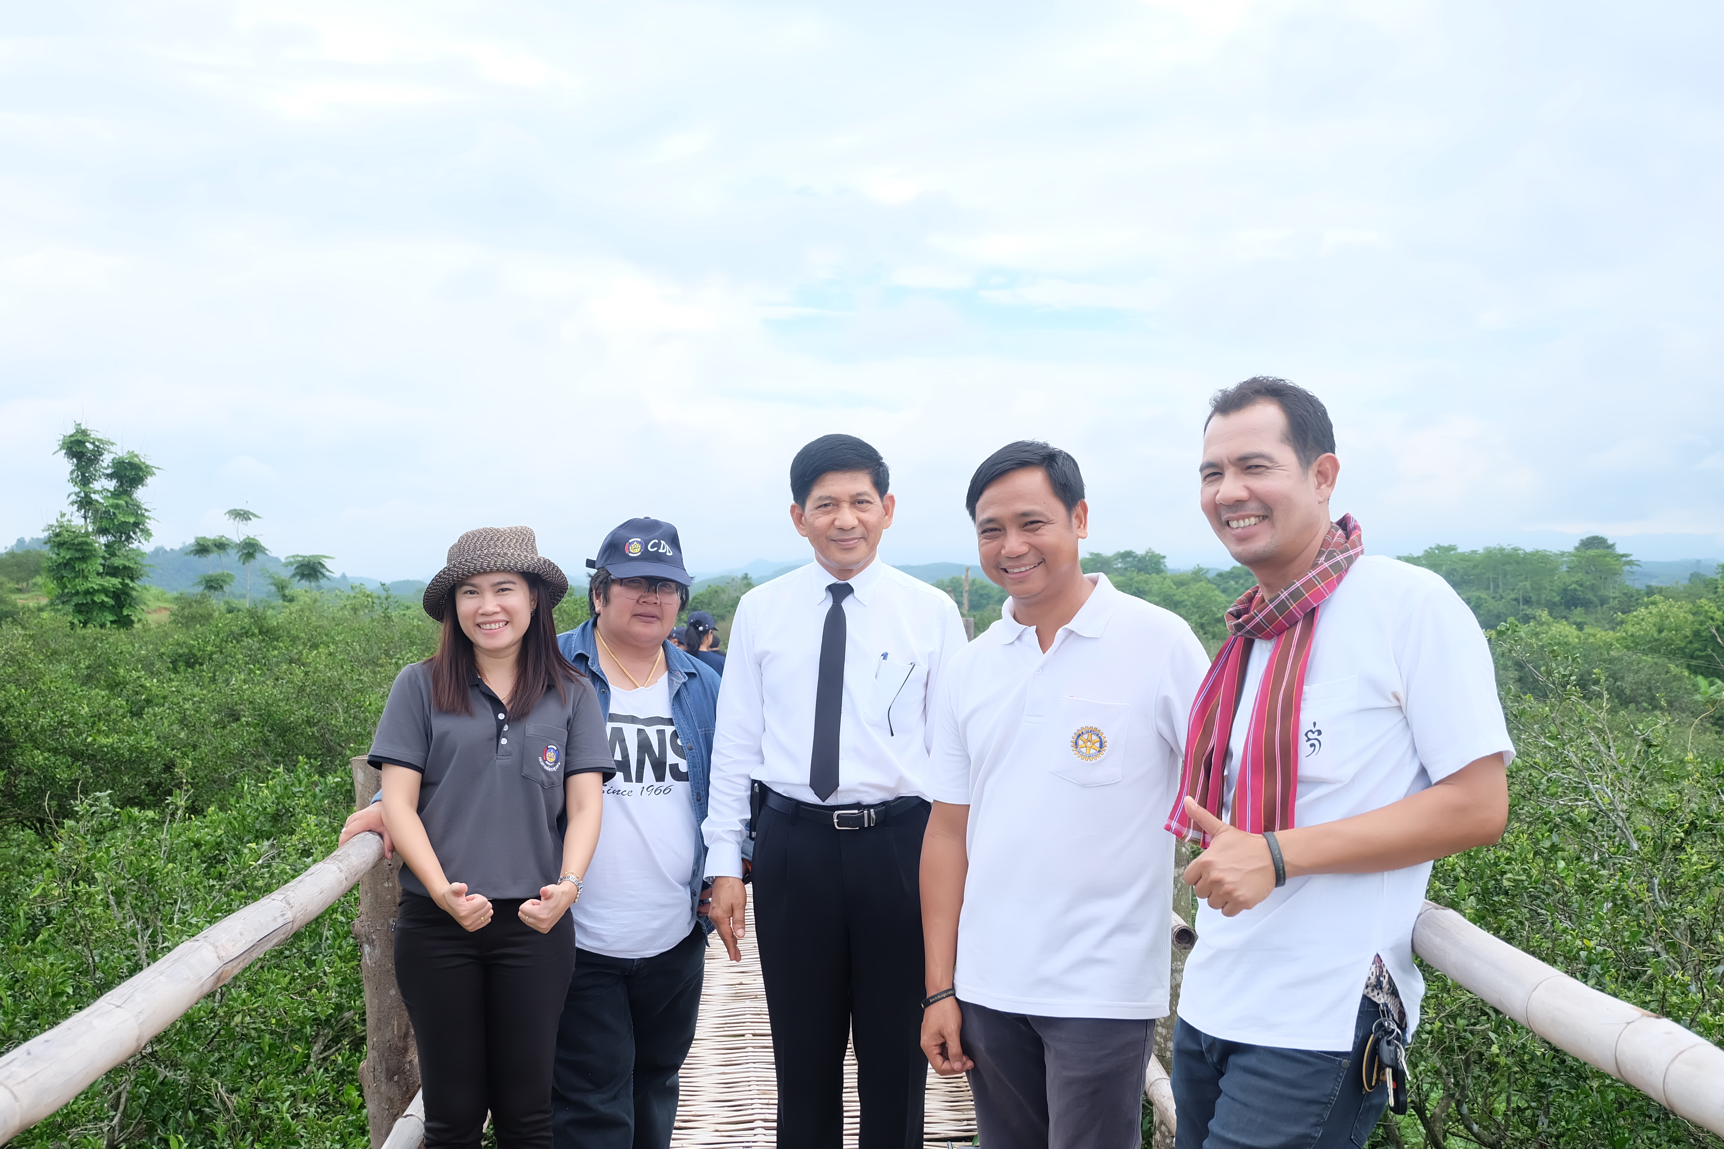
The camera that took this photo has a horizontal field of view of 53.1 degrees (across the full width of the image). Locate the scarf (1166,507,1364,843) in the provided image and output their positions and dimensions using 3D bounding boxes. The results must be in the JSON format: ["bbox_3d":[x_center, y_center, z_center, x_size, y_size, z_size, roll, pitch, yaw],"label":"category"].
[{"bbox_3d":[0.497,0.130,2.130,0.270,0.410,0.250,0,0,-33],"label":"scarf"}]

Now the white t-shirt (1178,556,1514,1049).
[{"bbox_3d":[0.620,0.289,2.200,0.340,0.630,0.480,0,0,-33],"label":"white t-shirt"}]

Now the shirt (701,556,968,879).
[{"bbox_3d":[-0.028,0.254,3.100,0.520,0.580,0.270,0,0,0],"label":"shirt"}]

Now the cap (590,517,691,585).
[{"bbox_3d":[-0.420,-0.043,3.270,0.180,0.135,0.260,0,6,-29],"label":"cap"}]

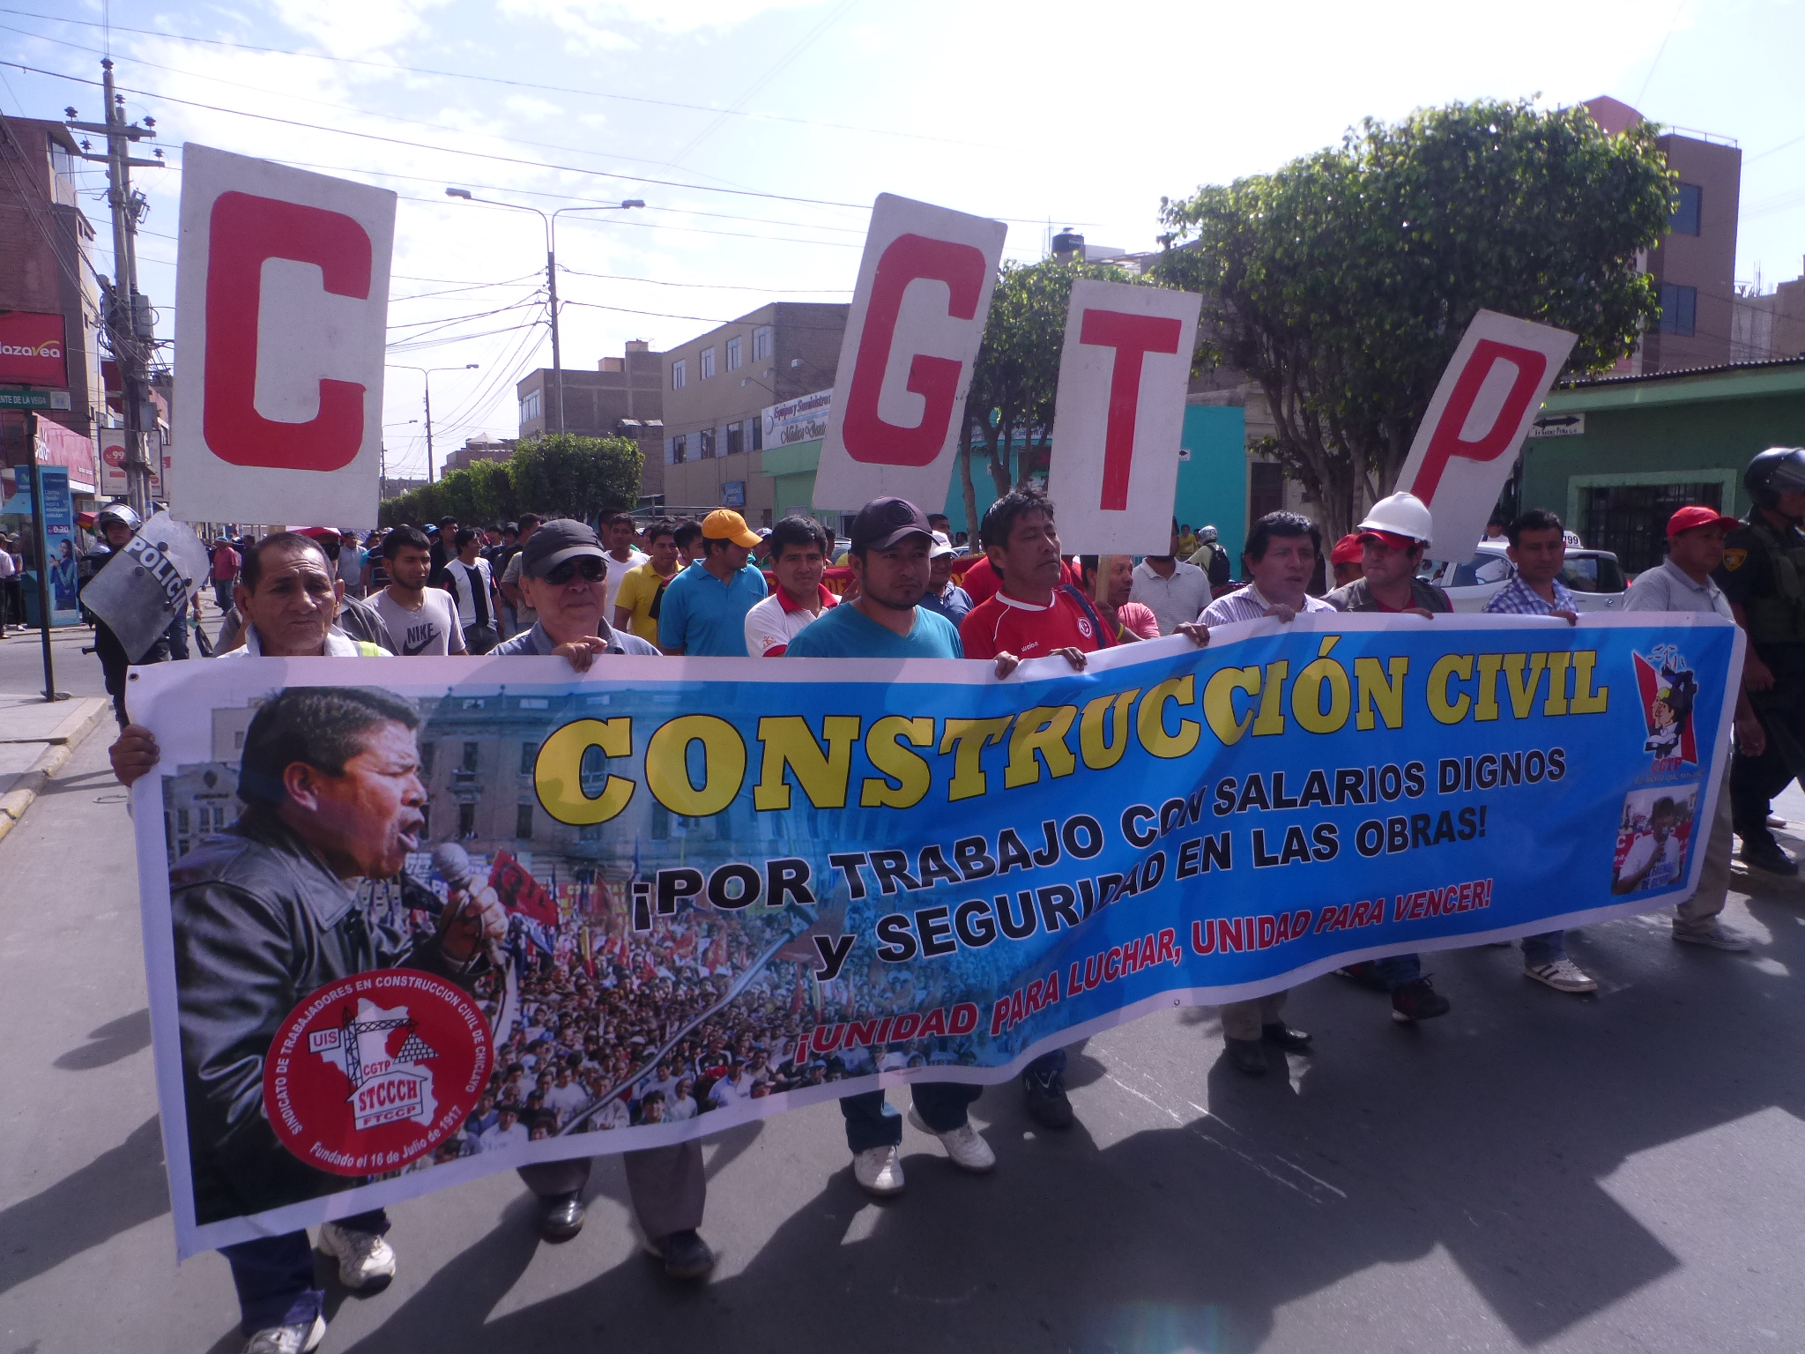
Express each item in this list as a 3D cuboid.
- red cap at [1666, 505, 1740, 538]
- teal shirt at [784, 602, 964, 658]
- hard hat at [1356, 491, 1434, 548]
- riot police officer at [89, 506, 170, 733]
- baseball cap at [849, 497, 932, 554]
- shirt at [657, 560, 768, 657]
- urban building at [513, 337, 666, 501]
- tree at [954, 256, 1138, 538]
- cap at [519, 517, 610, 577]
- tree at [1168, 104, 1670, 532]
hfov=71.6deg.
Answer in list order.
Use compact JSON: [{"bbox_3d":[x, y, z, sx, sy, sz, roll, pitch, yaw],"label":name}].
[{"bbox_3d":[3.109,-0.601,4.870,0.180,0.125,0.265,-4,-1,-26],"label":"red cap"},{"bbox_3d":[-0.063,0.138,3.179,0.500,0.680,0.290,-4,7,-30],"label":"teal shirt"},{"bbox_3d":[1.656,-0.528,4.200,0.290,0.160,0.225,13,-1,-29],"label":"hard hat"},{"bbox_3d":[-4.749,-0.128,7.715,0.650,1.850,0.500,-6,8,-38],"label":"riot police officer"},{"bbox_3d":[-0.026,-0.368,3.050,0.180,0.140,0.265,-4,7,-29],"label":"baseball cap"},{"bbox_3d":[-0.720,-0.096,4.819,0.500,0.700,0.290,-4,7,-30],"label":"shirt"},{"bbox_3d":[-16.373,-13.533,76.141,12.000,13.300,6.700,-4,7,-28],"label":"urban building"},{"bbox_3d":[1.155,-1.989,12.285,2.700,4.200,2.700,-4,7,-28],"label":"tree"},{"bbox_3d":[-0.742,-0.284,2.750,0.180,0.140,0.265,-4,8,-31],"label":"cap"},{"bbox_3d":[3.314,-1.568,8.387,3.200,4.200,3.200,-4,7,-28],"label":"tree"}]

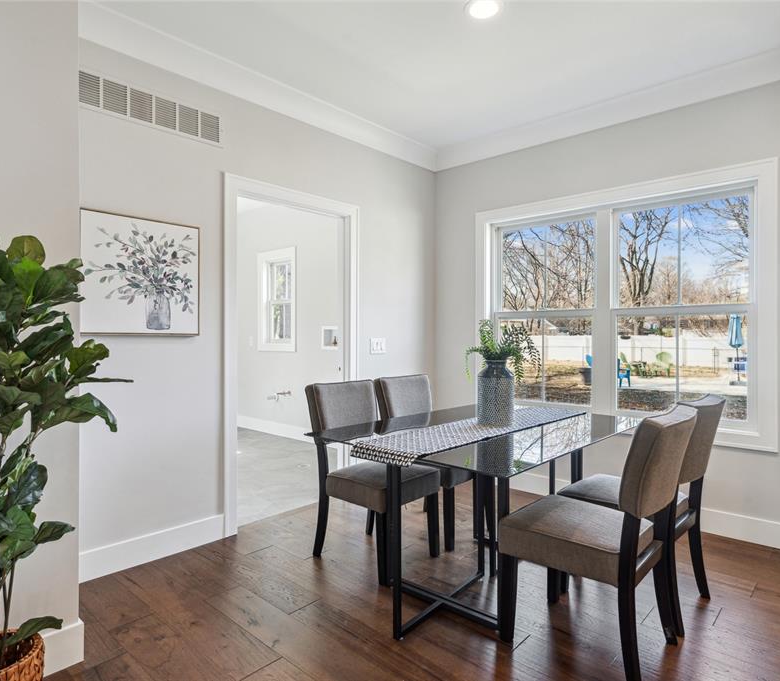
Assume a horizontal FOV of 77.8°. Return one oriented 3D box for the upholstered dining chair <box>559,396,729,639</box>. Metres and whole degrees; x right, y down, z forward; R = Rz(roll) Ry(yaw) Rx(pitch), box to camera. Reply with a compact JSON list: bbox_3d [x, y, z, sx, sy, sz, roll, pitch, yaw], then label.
[{"bbox_3d":[1.130,0.704,2.189,0.580,0.915,0.460,0,1,43],"label":"upholstered dining chair"}]

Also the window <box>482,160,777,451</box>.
[{"bbox_3d":[1.462,-0.204,3.344,1.905,1.643,0.120,0,1,41],"label":"window"}]

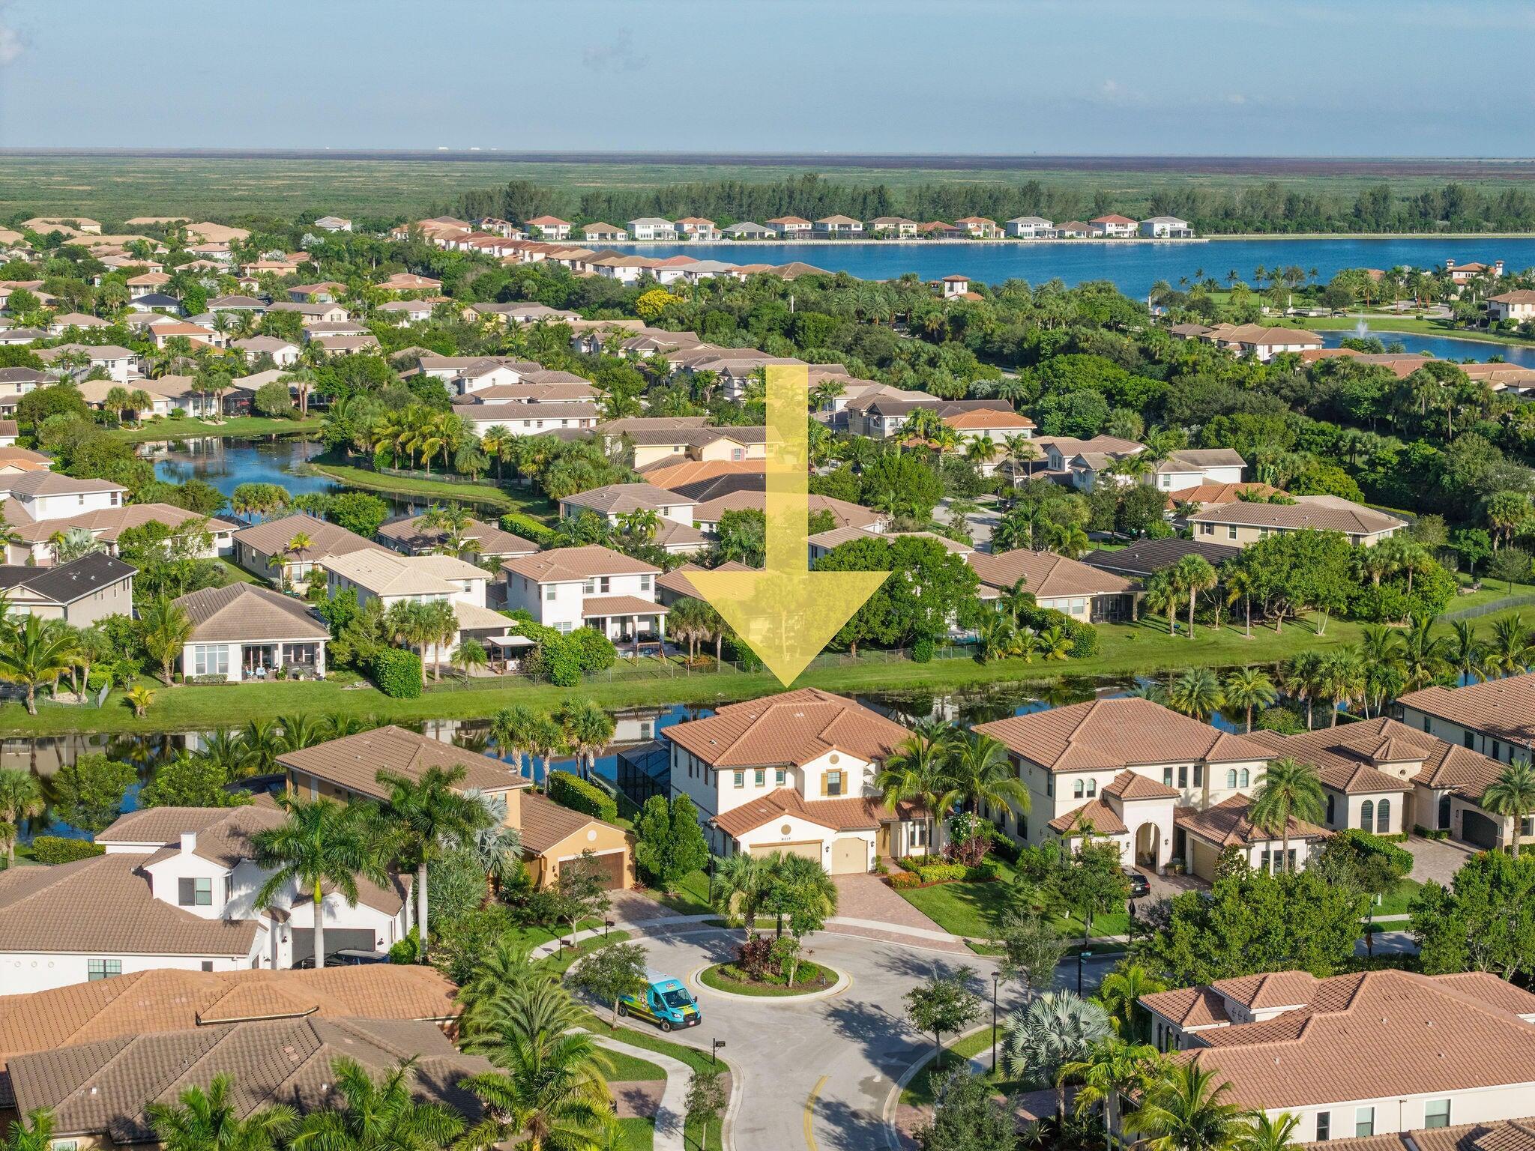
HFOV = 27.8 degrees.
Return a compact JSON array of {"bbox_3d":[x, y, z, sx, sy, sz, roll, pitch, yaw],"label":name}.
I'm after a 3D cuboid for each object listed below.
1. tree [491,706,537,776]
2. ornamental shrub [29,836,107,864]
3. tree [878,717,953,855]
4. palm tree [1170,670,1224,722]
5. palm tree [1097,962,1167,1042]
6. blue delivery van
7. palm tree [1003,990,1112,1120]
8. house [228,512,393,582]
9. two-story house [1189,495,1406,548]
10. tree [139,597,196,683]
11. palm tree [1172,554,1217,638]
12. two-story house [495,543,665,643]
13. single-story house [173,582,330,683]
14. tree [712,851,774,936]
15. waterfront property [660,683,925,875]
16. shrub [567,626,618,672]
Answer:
[{"bbox_3d":[-19.180,13.200,234.710,3.630,6.830,3.630,0,8,0],"label":"tree"},{"bbox_3d":[-46.913,18.668,210.535,5.400,1.600,1.600,4,9,23],"label":"ornamental shrub"},{"bbox_3d":[9.859,14.243,200.512,5.362,9.206,5.362,1,8,3],"label":"tree"},{"bbox_3d":[33.433,10.382,240.861,4.288,6.235,4.288,1,8,8],"label":"palm tree"},{"bbox_3d":[19.520,23.290,166.240,3.790,5.290,3.790,0,8,0],"label":"palm tree"},{"bbox_3d":[-6.190,23.720,173.900,2.100,2.600,5.900,-7,11,-42],"label":"blue delivery van"},{"bbox_3d":[14.816,24.109,156.153,5.400,6.600,5.400,0,8,0],"label":"palm tree"},{"bbox_3d":[-50.853,-3.093,350.329,13.800,6.100,26.100,-3,8,-21],"label":"house"},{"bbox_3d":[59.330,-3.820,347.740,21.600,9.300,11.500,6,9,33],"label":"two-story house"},{"bbox_3d":[-54.070,5.910,279.090,4.960,7.920,4.960,0,8,0],"label":"tree"},{"bbox_3d":[42.562,2.077,310.429,4.300,8.300,4.300,0,8,0],"label":"palm tree"},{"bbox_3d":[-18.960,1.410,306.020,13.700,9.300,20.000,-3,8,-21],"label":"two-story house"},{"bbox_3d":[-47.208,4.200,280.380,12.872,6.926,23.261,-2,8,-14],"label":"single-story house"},{"bbox_3d":[-1.206,19.056,176.255,3.687,6.806,3.687,0,8,0],"label":"tree"},{"bbox_3d":[2.166,13.347,211.730,16.507,9.127,24.081,-2,8,-17],"label":"waterfront property"},{"bbox_3d":[-15.540,6.534,277.113,4.393,3.684,4.393,0,8,-3],"label":"shrub"}]

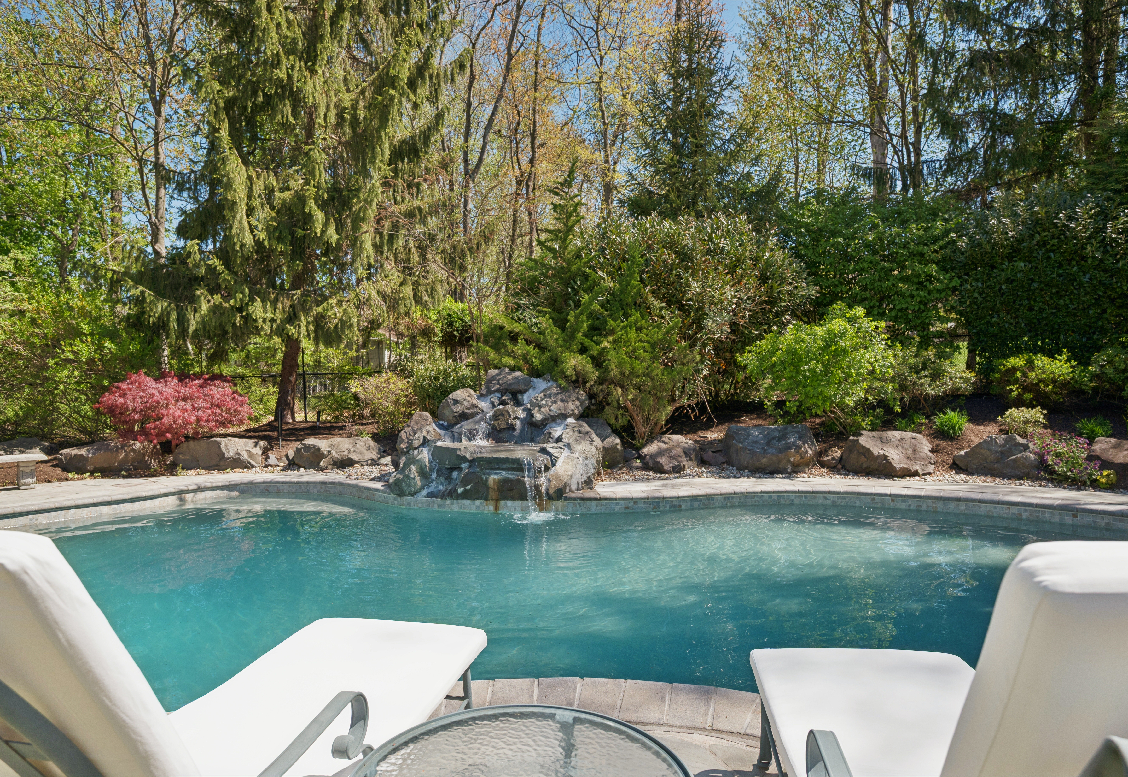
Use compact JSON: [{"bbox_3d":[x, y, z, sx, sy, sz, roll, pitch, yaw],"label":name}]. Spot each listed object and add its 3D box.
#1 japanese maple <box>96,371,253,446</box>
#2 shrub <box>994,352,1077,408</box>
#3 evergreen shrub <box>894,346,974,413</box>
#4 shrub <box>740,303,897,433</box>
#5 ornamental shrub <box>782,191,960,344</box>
[{"bbox_3d":[-6.089,0.355,10.600,2.176,1.238,1.950,0,0,0],"label":"japanese maple"},{"bbox_3d":[8.956,-0.138,12.900,1.363,1.066,1.350,0,0,0],"label":"shrub"},{"bbox_3d":[6.879,-0.162,12.700,1.459,1.300,1.400,0,0,0],"label":"evergreen shrub"},{"bbox_3d":[4.349,-0.326,11.600,2.499,2.207,2.300,0,0,0],"label":"shrub"},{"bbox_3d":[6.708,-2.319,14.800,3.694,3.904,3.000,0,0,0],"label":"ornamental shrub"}]

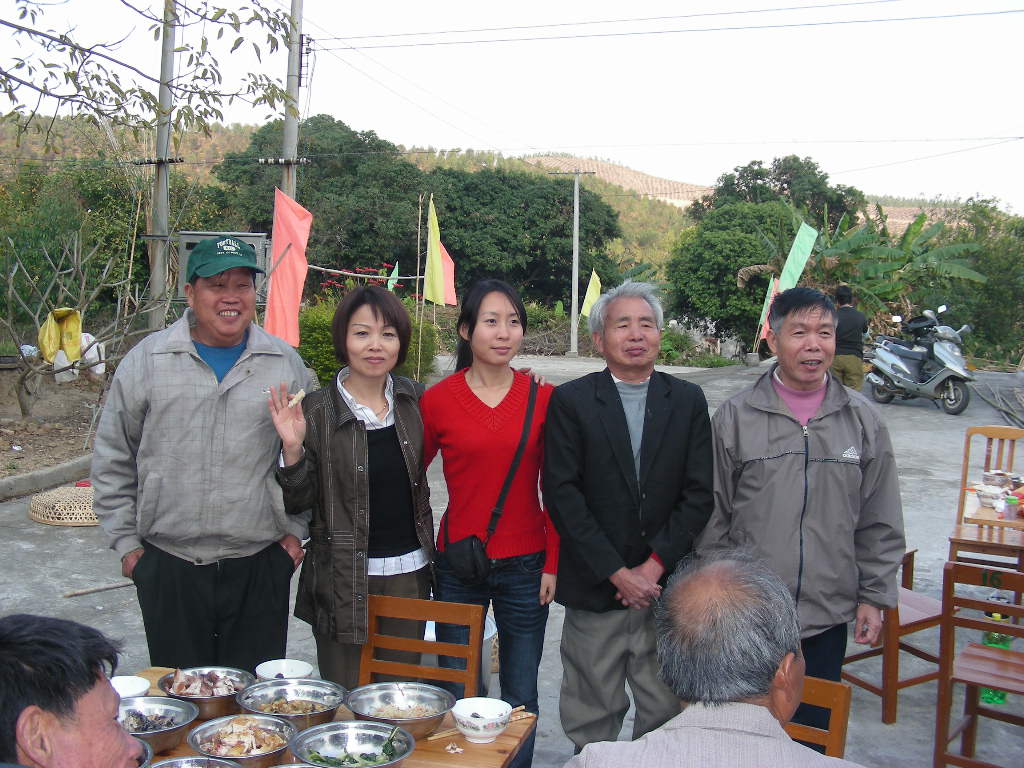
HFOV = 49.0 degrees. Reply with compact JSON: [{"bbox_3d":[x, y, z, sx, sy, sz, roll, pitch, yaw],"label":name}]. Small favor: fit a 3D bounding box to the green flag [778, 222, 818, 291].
[{"bbox_3d":[6.604,-2.903,26.000,0.450,1.850,0.120,20,0,0],"label":"green flag"}]

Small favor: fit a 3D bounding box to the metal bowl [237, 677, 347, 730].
[{"bbox_3d":[-0.436,0.659,2.245,0.212,0.070,0.212,2,5,0],"label":"metal bowl"}]

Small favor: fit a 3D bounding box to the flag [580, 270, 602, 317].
[{"bbox_3d":[2.829,-3.220,40.000,0.480,1.800,0.120,15,0,0],"label":"flag"}]

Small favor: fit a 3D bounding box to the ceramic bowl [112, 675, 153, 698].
[{"bbox_3d":[-0.792,0.642,2.292,0.114,0.058,0.114,0,5,0],"label":"ceramic bowl"}]

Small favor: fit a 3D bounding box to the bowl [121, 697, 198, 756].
[{"bbox_3d":[-0.698,0.659,2.131,0.199,0.068,0.199,2,5,0],"label":"bowl"}]

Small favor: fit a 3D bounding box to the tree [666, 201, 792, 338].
[{"bbox_3d":[5.370,-2.635,27.370,3.500,3.600,3.400,1,5,0],"label":"tree"}]

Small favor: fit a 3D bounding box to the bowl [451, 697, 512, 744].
[{"bbox_3d":[-0.060,0.673,2.228,0.121,0.063,0.121,2,5,0],"label":"bowl"}]

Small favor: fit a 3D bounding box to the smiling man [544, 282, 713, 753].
[{"bbox_3d":[0.292,0.548,2.913,0.460,1.606,0.310,1,5,0],"label":"smiling man"}]

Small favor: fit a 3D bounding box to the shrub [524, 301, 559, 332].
[{"bbox_3d":[0.896,-2.147,38.000,1.500,1.400,1.300,2,5,0],"label":"shrub"}]

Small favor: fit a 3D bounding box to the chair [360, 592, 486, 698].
[{"bbox_3d":[-0.291,1.007,2.900,0.360,0.810,0.410,3,5,12],"label":"chair"}]

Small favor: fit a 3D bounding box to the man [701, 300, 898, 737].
[{"bbox_3d":[0.750,0.550,2.973,0.540,1.599,0.320,2,5,12],"label":"man"}]

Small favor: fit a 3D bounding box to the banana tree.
[{"bbox_3d":[7.249,-1.685,20.426,2.600,3.000,2.400,1,5,0],"label":"banana tree"}]

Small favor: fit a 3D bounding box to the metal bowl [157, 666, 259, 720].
[{"bbox_3d":[-0.627,0.646,2.314,0.195,0.067,0.195,2,5,0],"label":"metal bowl"}]

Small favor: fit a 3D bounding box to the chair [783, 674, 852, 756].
[{"bbox_3d":[0.437,1.018,2.317,0.380,0.780,0.430,4,6,32],"label":"chair"}]

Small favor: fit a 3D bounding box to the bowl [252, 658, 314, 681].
[{"bbox_3d":[-0.484,0.636,2.395,0.122,0.060,0.122,0,5,0],"label":"bowl"}]

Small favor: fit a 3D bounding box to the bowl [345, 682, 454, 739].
[{"bbox_3d":[-0.221,0.665,2.245,0.212,0.069,0.212,2,5,0],"label":"bowl"}]

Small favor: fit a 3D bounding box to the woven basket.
[{"bbox_3d":[-2.908,0.812,7.676,0.780,0.160,0.780,1,5,0],"label":"woven basket"}]

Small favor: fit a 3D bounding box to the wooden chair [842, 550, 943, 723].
[{"bbox_3d":[1.492,0.838,4.394,0.440,0.780,0.380,-2,6,-29],"label":"wooden chair"}]

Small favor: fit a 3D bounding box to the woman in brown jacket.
[{"bbox_3d":[-0.421,0.538,3.022,0.460,1.594,0.360,0,5,-9],"label":"woman in brown jacket"}]

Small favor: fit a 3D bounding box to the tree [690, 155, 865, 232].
[{"bbox_3d":[10.629,-5.464,45.000,6.800,7.500,6.300,2,5,0],"label":"tree"}]

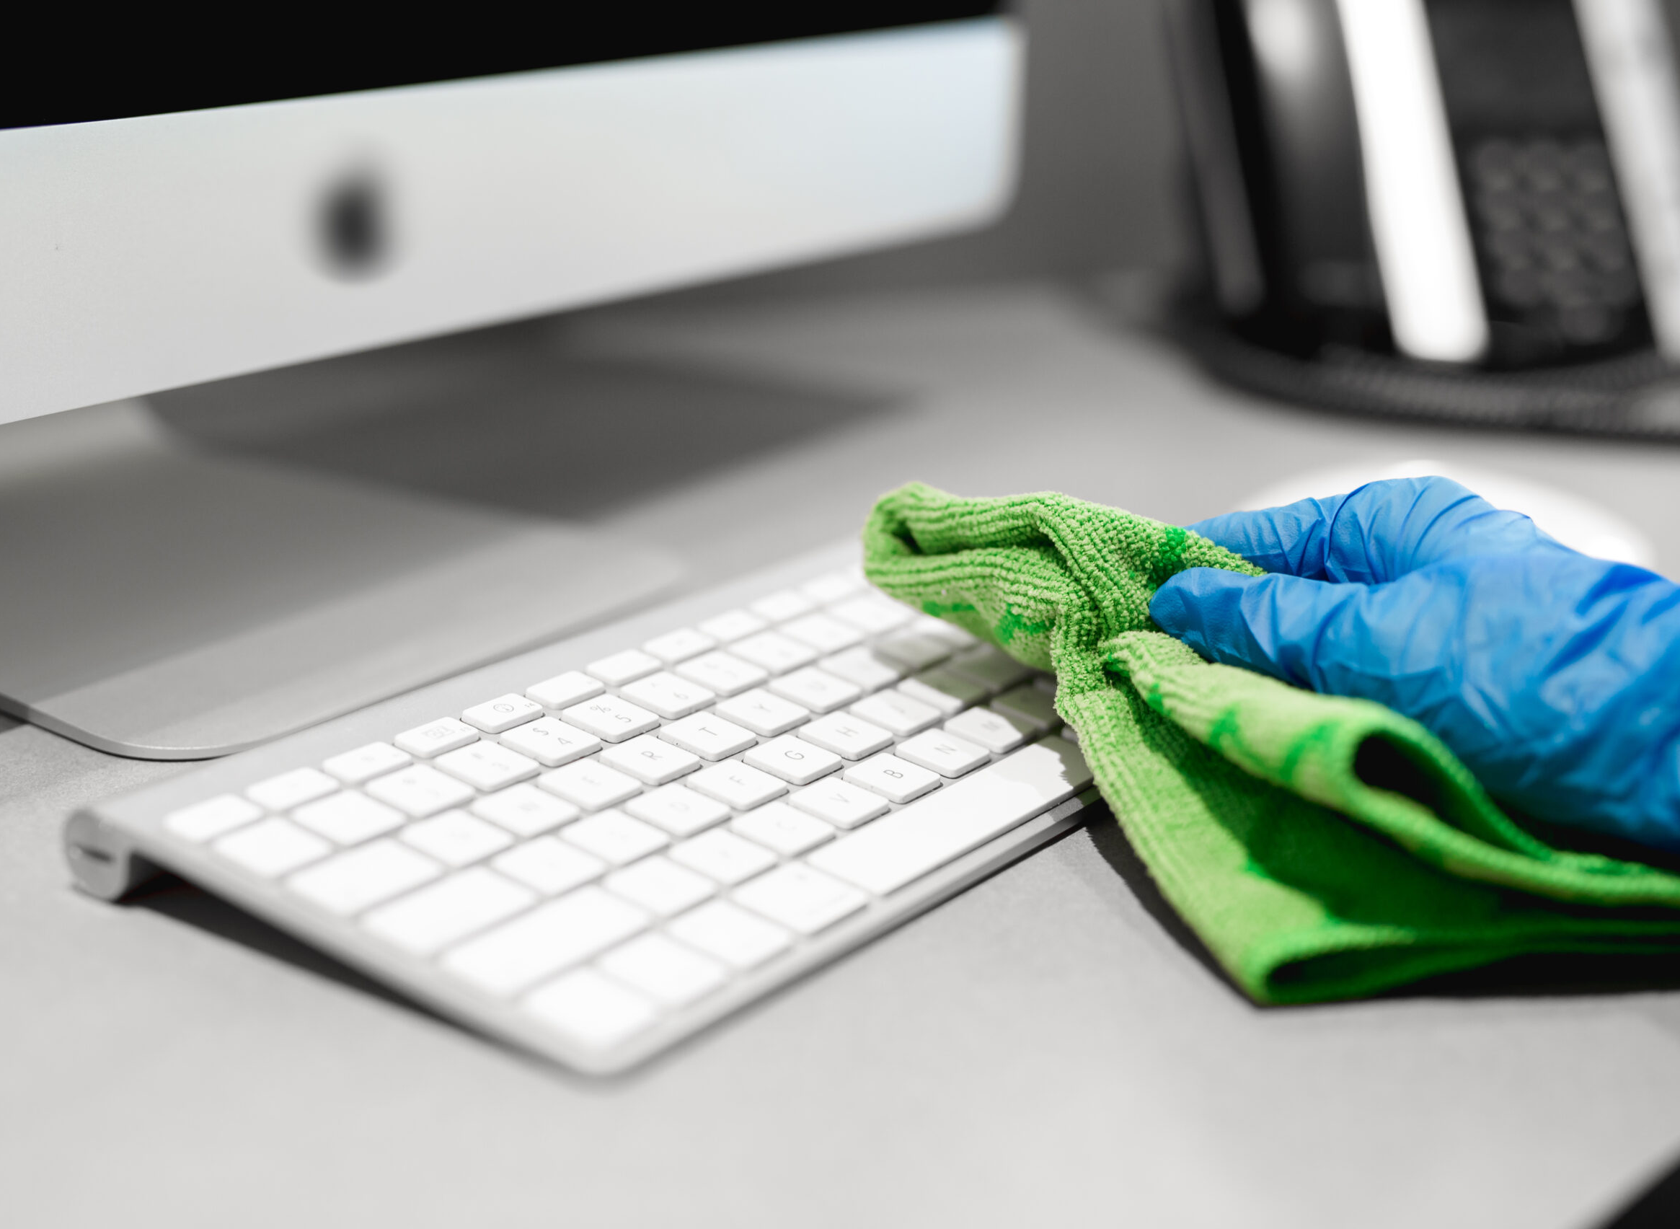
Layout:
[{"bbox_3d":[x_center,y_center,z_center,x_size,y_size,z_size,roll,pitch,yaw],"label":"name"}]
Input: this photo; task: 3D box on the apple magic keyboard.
[{"bbox_3d":[-0.012,0.025,0.563,0.132,0.019,0.280,14,21,33],"label":"apple magic keyboard"}]

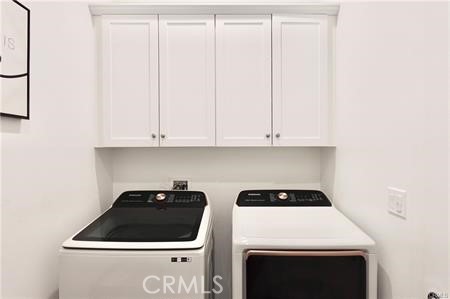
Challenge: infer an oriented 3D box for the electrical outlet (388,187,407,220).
[{"bbox_3d":[0.747,0.229,1.087,0.010,0.116,0.117,0,0,0],"label":"electrical outlet"}]

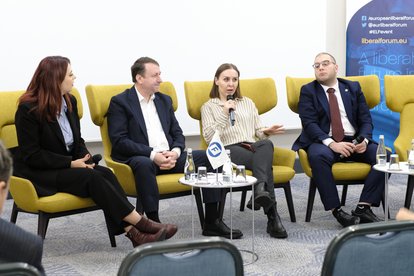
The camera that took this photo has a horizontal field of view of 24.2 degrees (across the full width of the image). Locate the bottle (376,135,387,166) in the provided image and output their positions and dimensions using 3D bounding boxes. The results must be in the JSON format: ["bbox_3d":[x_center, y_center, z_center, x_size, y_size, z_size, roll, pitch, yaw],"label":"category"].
[{"bbox_3d":[1.182,0.085,6.533,0.063,0.197,0.063,-1,7,0],"label":"bottle"}]

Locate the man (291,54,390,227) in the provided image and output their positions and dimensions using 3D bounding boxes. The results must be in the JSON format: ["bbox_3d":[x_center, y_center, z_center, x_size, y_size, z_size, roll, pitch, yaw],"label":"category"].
[{"bbox_3d":[0.972,-0.009,7.165,0.580,1.220,0.820,-2,7,-12],"label":"man"}]

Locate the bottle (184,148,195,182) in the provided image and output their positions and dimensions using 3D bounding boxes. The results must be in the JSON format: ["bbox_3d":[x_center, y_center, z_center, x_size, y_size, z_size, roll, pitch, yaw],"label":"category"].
[{"bbox_3d":[-0.107,0.164,5.996,0.063,0.197,0.063,-1,7,0],"label":"bottle"}]

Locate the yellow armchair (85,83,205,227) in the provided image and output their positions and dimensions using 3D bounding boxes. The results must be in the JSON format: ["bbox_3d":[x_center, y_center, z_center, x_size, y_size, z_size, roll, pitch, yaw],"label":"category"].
[{"bbox_3d":[-0.447,0.139,6.827,0.740,1.040,0.720,-6,9,-38],"label":"yellow armchair"}]

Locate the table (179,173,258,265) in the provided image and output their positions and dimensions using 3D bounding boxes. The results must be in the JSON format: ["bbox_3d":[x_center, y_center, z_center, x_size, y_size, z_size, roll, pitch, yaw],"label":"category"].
[{"bbox_3d":[0.072,0.506,6.027,0.495,0.500,0.495,-1,7,0],"label":"table"}]

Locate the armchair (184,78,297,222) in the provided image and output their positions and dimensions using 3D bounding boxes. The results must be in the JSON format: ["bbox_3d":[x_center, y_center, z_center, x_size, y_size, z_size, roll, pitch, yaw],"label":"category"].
[{"bbox_3d":[0.240,0.088,7.181,0.740,1.040,0.720,-3,8,-22],"label":"armchair"}]

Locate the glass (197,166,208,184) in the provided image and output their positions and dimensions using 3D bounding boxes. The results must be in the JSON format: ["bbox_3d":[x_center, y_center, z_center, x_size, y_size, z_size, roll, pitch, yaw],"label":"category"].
[{"bbox_3d":[-0.027,0.229,5.900,0.063,0.090,0.063,-1,7,0],"label":"glass"}]

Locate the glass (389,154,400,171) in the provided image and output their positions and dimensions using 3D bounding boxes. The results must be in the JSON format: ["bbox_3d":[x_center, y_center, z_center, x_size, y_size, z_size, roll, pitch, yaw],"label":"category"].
[{"bbox_3d":[1.236,0.160,6.359,0.063,0.090,0.063,-1,7,0],"label":"glass"}]

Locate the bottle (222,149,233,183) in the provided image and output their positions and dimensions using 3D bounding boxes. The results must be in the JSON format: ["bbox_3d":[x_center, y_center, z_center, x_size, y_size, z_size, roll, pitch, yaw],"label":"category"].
[{"bbox_3d":[0.132,0.172,5.910,0.063,0.197,0.063,-1,7,0],"label":"bottle"}]

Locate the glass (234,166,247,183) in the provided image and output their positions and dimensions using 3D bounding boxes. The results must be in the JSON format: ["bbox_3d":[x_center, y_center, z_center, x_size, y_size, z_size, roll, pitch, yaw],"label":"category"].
[{"bbox_3d":[0.211,0.221,5.941,0.063,0.090,0.063,-1,7,0],"label":"glass"}]

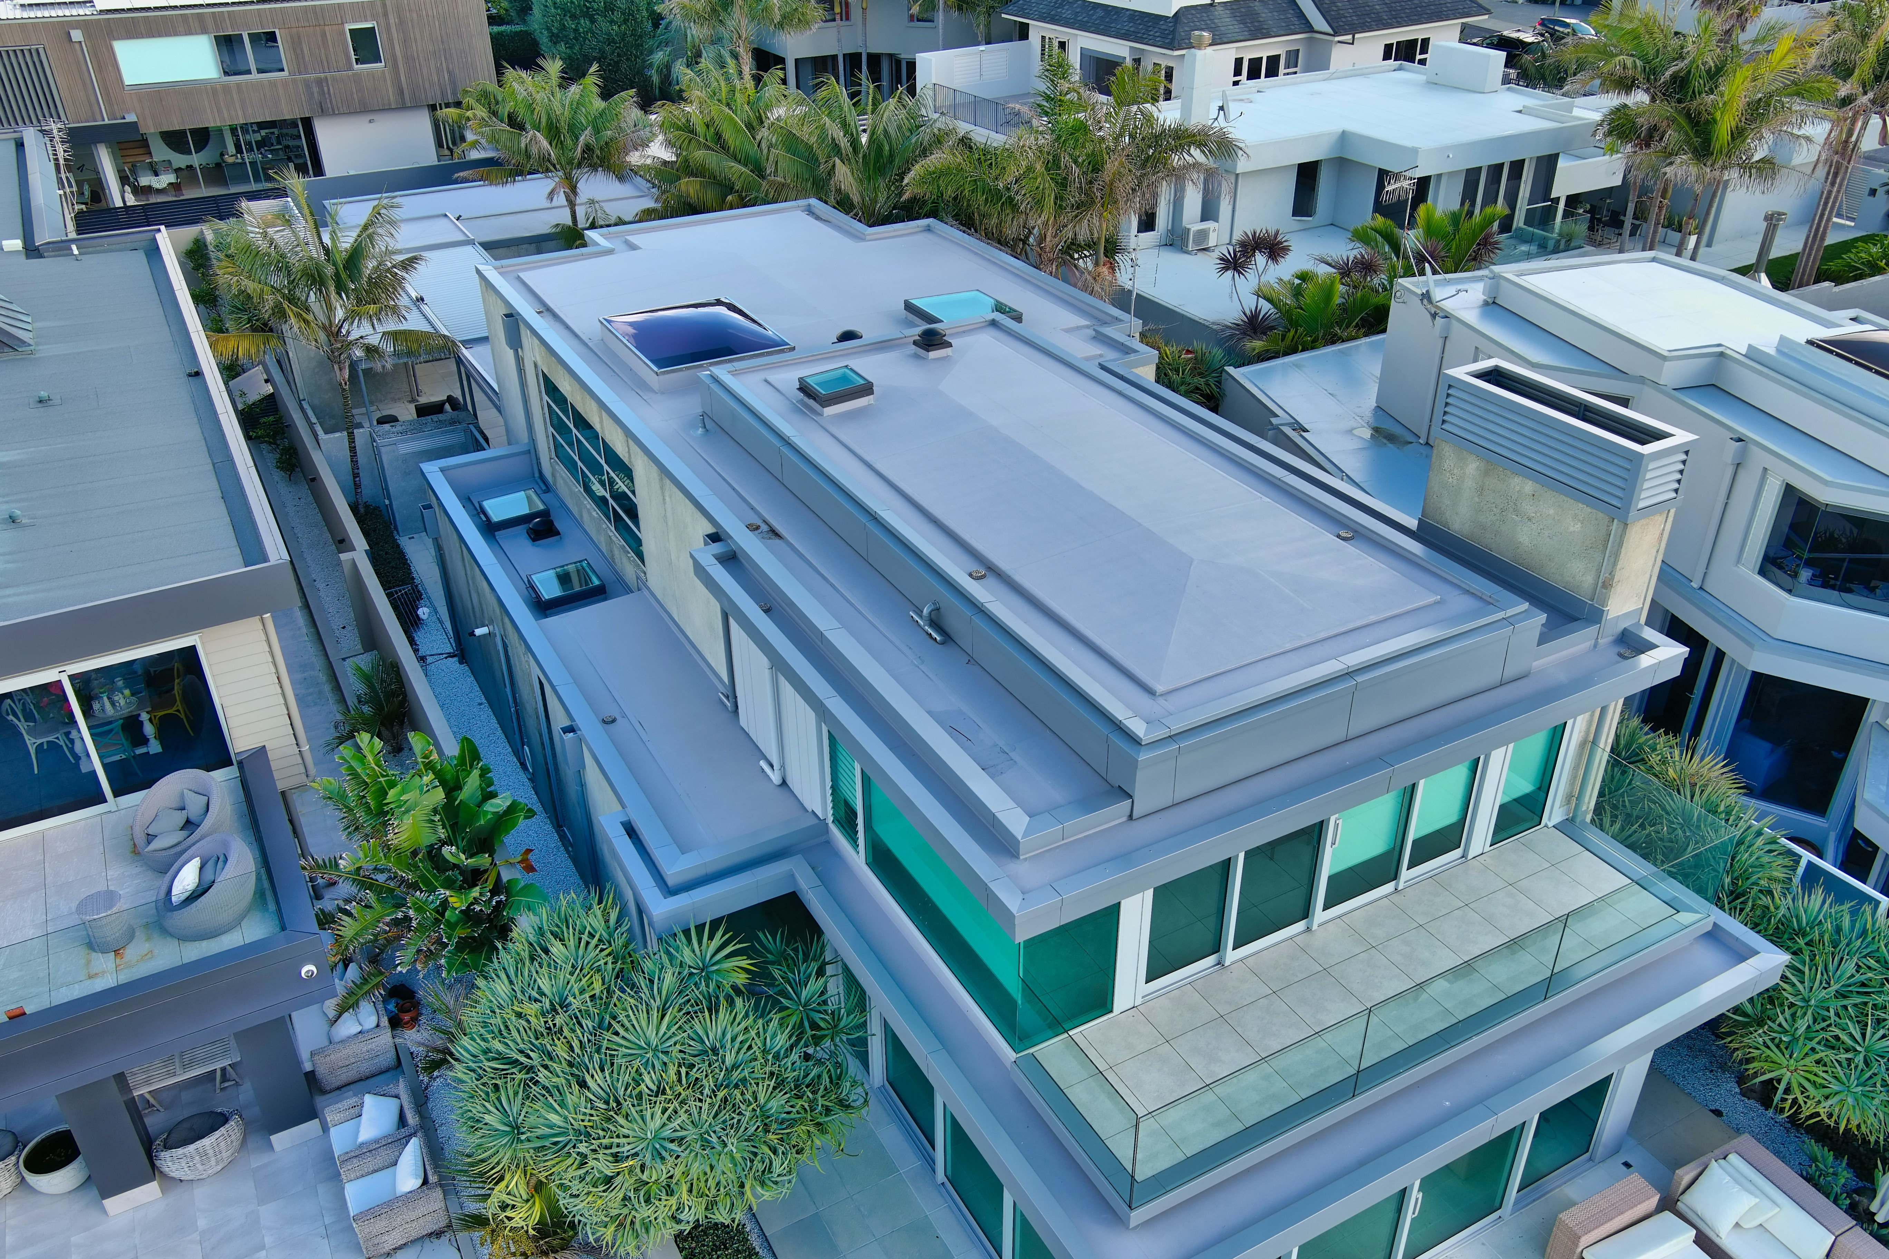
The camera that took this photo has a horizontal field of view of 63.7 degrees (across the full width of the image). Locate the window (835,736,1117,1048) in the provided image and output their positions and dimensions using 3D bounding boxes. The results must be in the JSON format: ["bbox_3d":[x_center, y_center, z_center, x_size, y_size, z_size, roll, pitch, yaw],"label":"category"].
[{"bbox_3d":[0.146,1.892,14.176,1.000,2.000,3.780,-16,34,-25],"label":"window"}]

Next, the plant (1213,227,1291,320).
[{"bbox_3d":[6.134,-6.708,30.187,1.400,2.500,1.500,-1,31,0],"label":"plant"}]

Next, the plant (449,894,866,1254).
[{"bbox_3d":[-2.631,4.363,14.820,3.650,3.200,3.500,0,31,0],"label":"plant"}]

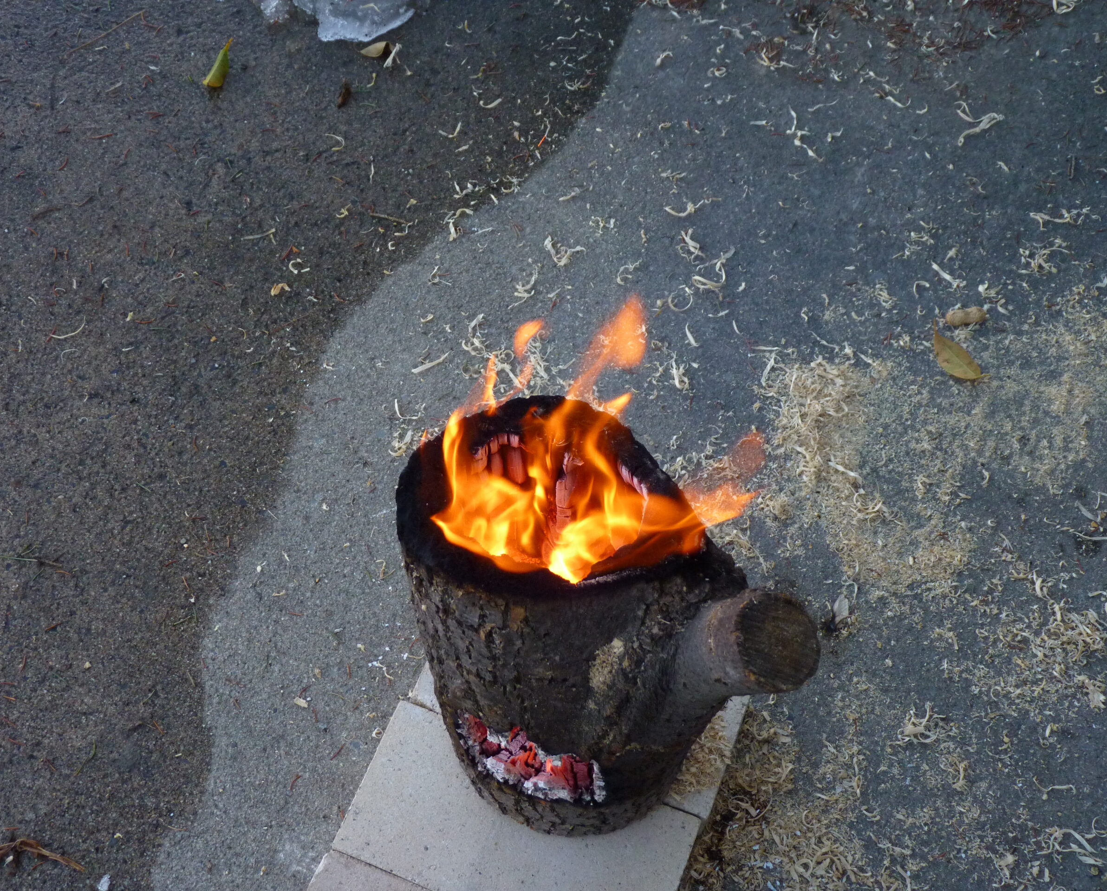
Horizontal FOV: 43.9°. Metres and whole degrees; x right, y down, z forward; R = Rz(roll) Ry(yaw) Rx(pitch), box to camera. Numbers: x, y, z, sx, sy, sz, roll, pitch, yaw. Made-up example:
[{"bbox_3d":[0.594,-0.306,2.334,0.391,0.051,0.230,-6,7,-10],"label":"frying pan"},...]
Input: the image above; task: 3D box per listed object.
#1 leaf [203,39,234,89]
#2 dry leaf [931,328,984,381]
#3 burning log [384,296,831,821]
[{"bbox_3d":[-0.337,-0.386,1.384,0.026,0.018,0.077,9,60,5],"label":"leaf"},{"bbox_3d":[0.352,-0.080,1.213,0.033,0.010,0.066,-31,65,-17],"label":"dry leaf"},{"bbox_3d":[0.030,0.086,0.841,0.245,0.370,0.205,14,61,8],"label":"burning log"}]

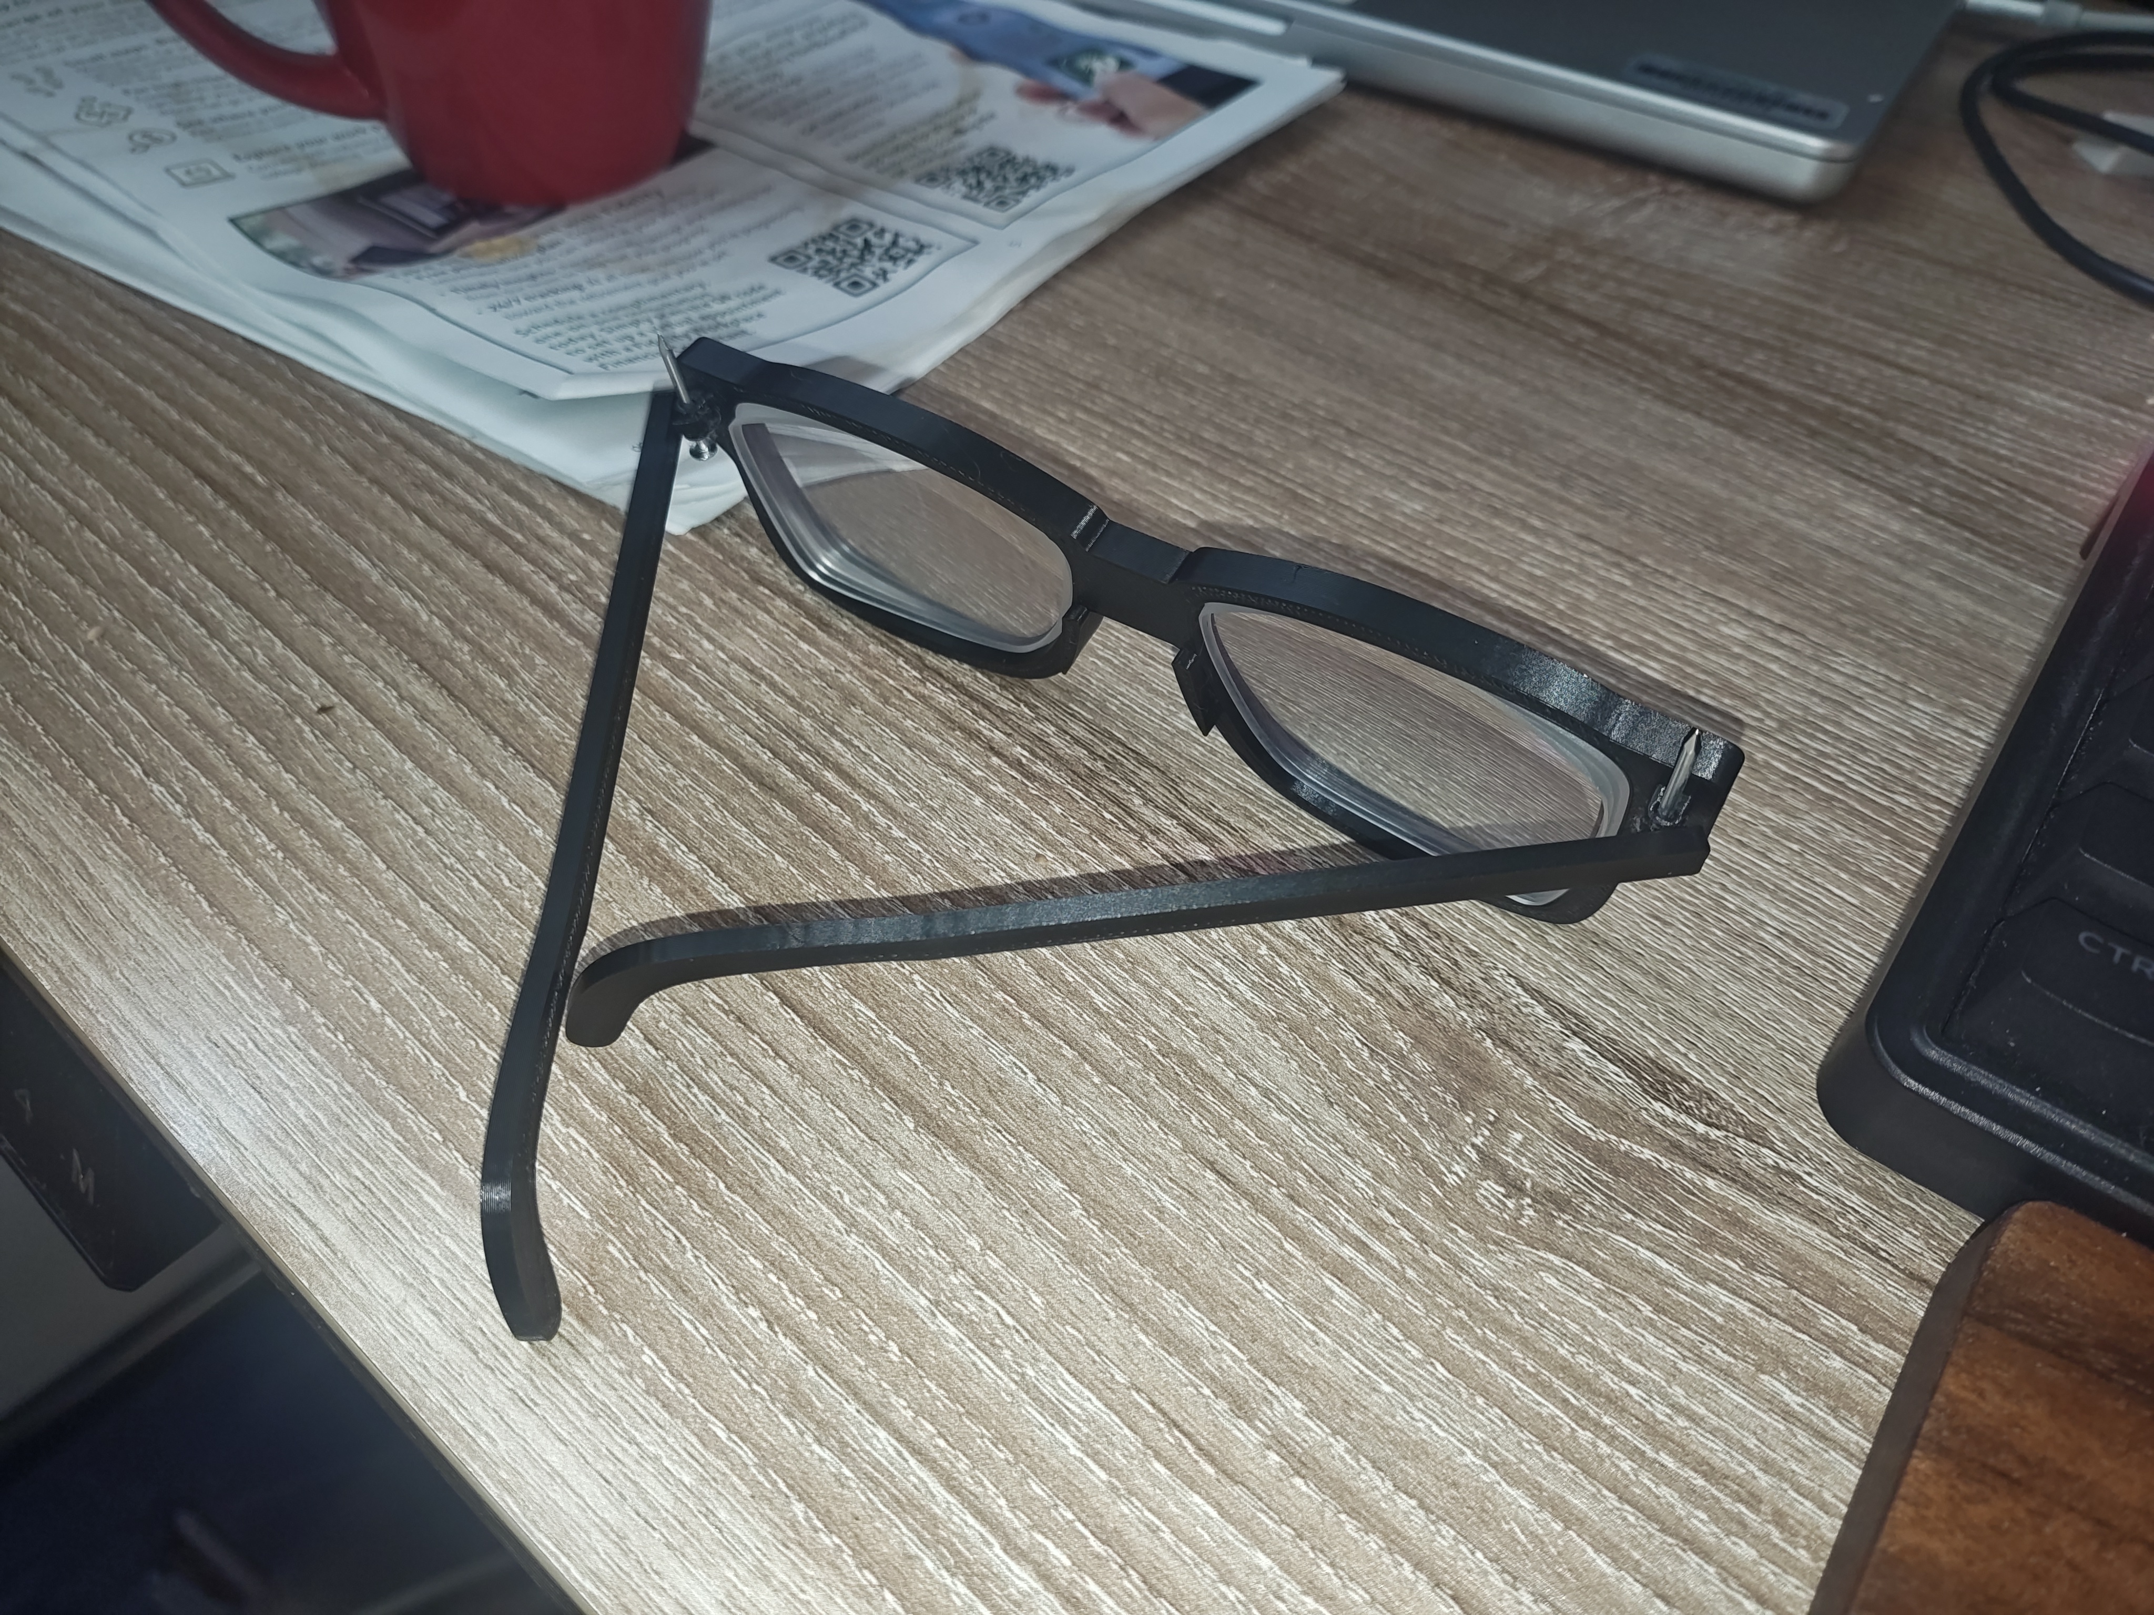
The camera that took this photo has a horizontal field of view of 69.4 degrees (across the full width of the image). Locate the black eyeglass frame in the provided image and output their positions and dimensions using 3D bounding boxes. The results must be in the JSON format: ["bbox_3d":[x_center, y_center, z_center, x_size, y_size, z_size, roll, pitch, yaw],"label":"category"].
[{"bbox_3d":[-0.018,0.007,0.169,0.145,0.045,0.112,26,54,20],"label":"black eyeglass frame"}]

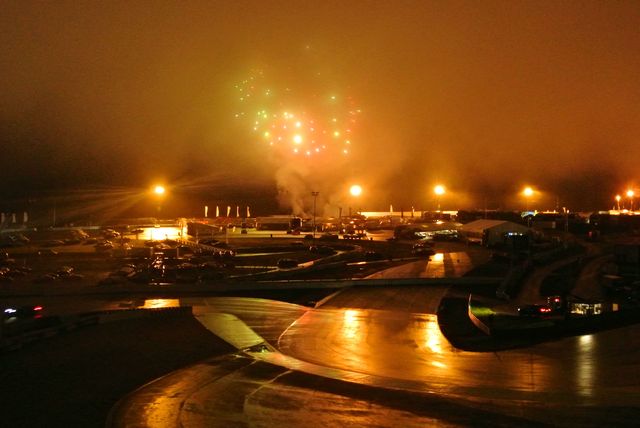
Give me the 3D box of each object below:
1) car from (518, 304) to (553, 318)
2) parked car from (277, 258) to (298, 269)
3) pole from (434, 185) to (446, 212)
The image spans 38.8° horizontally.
[{"bbox_3d":[25.171,11.388,106.000,1.800,1.450,4.400,0,0,-30],"label":"car"},{"bbox_3d":[-6.160,9.420,172.000,4.200,1.600,1.800,0,0,-18],"label":"parked car"},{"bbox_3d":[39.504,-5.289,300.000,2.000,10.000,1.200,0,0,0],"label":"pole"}]

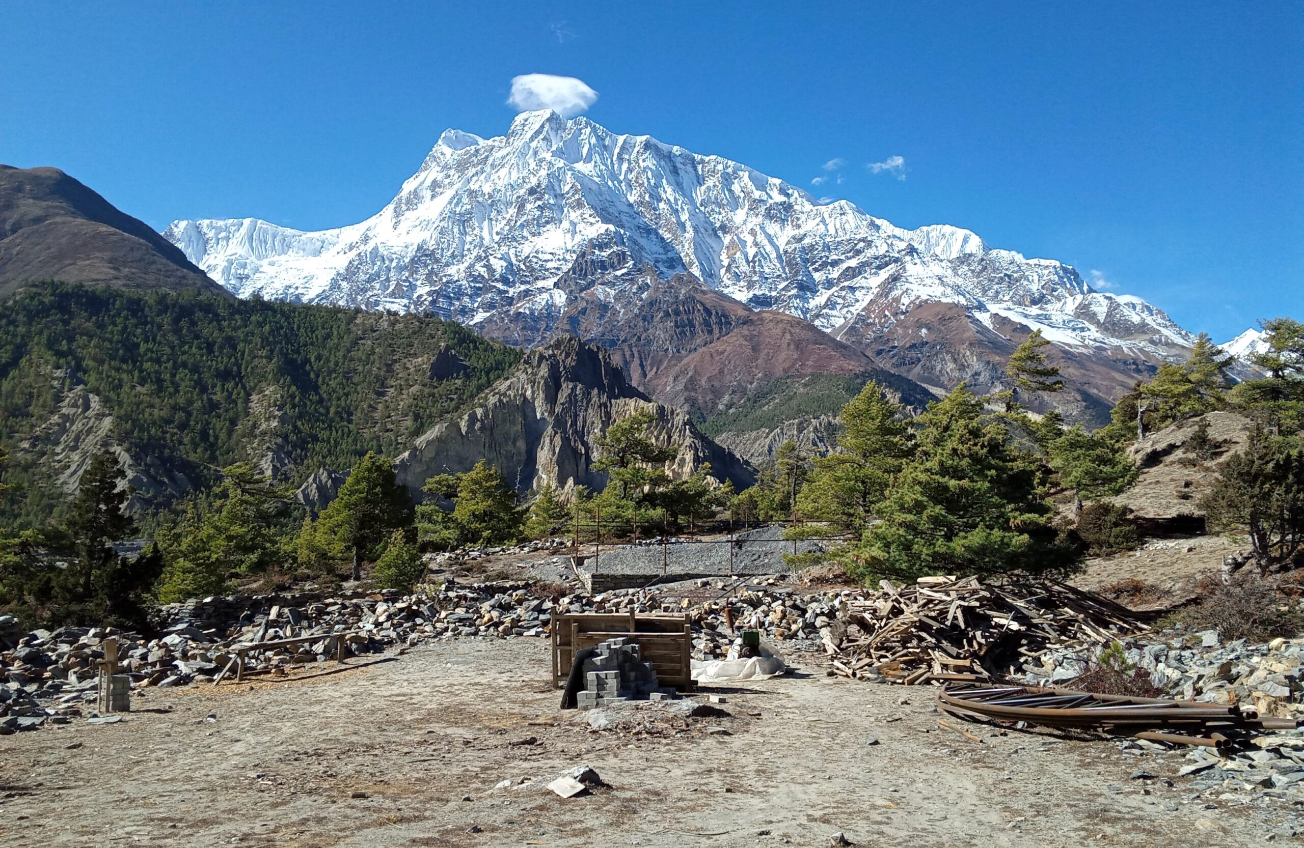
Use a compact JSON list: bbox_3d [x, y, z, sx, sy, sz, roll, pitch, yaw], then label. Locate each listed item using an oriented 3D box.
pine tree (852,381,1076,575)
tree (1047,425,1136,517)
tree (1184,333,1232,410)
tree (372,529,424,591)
[{"bbox_3d":[7.437,1.485,25.000,5.239,4.877,4.873,0,-5,0],"label":"pine tree"},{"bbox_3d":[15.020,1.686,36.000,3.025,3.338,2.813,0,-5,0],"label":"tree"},{"bbox_3d":[27.396,-2.486,52.000,2.511,4.018,2.335,0,-5,0],"label":"tree"},{"bbox_3d":[-6.386,3.481,26.500,1.331,1.664,1.238,0,-5,0],"label":"tree"}]

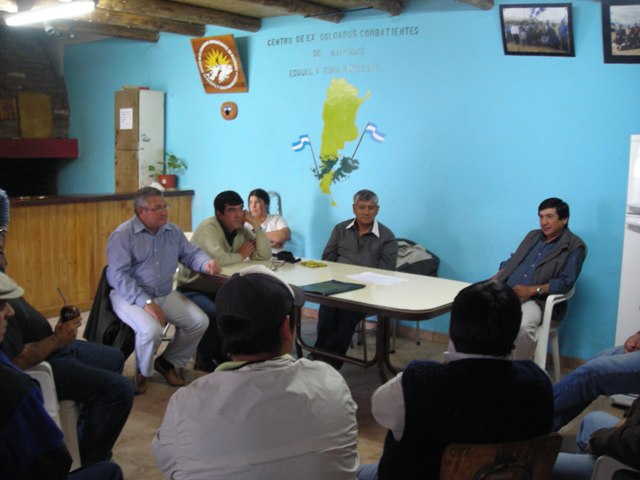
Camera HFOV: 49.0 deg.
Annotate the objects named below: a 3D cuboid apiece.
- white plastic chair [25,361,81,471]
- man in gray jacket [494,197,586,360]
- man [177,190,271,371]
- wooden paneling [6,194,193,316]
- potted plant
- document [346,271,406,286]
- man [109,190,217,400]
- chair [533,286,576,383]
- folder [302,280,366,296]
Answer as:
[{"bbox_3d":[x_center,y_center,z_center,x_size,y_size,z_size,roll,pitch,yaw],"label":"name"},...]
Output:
[{"bbox_3d":[-1.361,0.715,3.065,0.560,0.820,0.560,1,8,-3],"label":"white plastic chair"},{"bbox_3d":[1.379,0.356,4.548,0.580,1.250,0.780,9,11,44],"label":"man in gray jacket"},{"bbox_3d":[-0.698,0.261,5.030,0.780,1.230,0.580,7,10,40],"label":"man"},{"bbox_3d":[-2.108,0.095,6.650,0.380,1.040,2.200,6,9,34],"label":"wooden paneling"},{"bbox_3d":[-1.519,-0.684,7.024,0.380,0.360,0.340,0,8,-11],"label":"potted plant"},{"bbox_3d":[0.355,0.238,4.299,0.345,0.006,0.220,8,11,44],"label":"document"},{"bbox_3d":[-0.999,0.306,4.503,0.600,1.270,0.760,-5,10,-39],"label":"man"},{"bbox_3d":[1.346,0.549,4.704,0.560,0.820,0.560,8,10,43],"label":"chair"},{"bbox_3d":[0.058,0.269,4.004,0.255,0.018,0.362,7,10,39],"label":"folder"}]

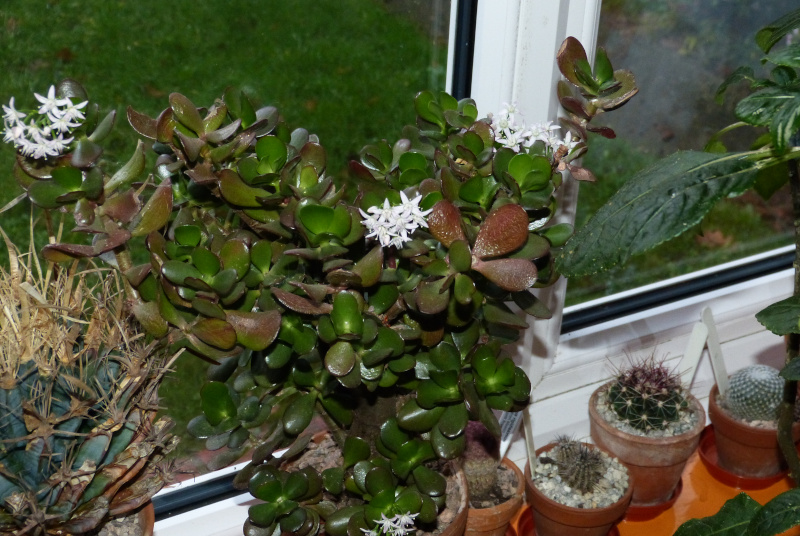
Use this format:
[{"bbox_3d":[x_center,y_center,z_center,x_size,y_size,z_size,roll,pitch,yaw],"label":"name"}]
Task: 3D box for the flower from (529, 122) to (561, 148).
[{"bbox_3d":[0.096,-0.088,0.950,0.021,0.016,0.017,6,30,5],"label":"flower"}]

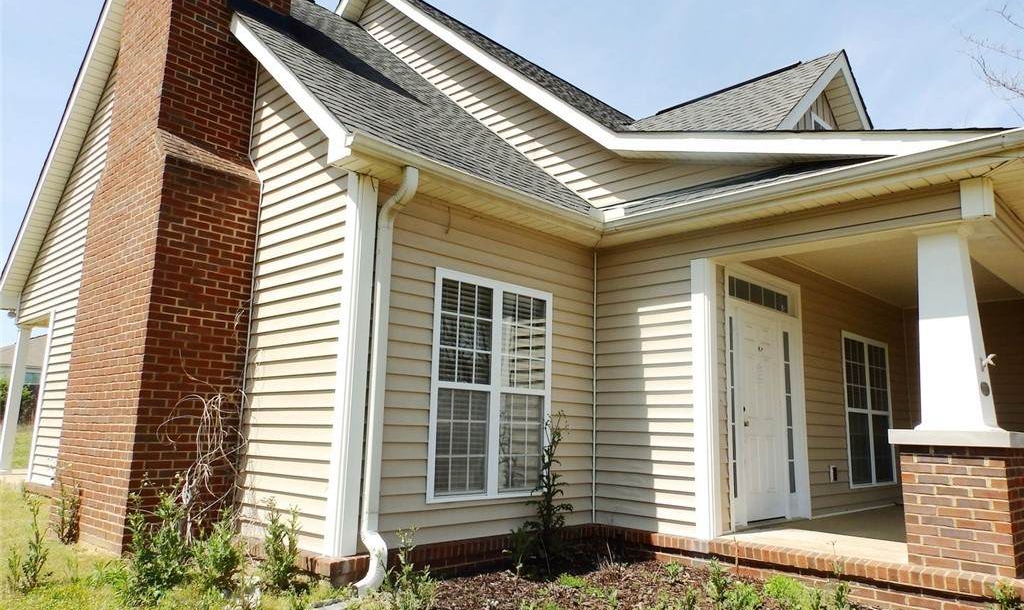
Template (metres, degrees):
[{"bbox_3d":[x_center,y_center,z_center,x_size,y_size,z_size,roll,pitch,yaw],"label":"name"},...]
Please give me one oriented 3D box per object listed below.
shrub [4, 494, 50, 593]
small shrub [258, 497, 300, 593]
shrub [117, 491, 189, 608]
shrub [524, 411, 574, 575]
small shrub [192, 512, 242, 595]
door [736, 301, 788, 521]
[{"bbox_3d":[-3.094,1.518,4.178,0.245,0.588,0.238,1,-11,0],"label":"shrub"},{"bbox_3d":[-1.556,1.599,4.361,0.260,0.562,0.252,1,-11,0],"label":"small shrub"},{"bbox_3d":[-2.218,1.491,4.056,0.394,0.648,0.382,1,-11,0],"label":"shrub"},{"bbox_3d":[0.328,1.614,5.683,0.447,1.347,0.433,1,-11,0],"label":"shrub"},{"bbox_3d":[-1.911,1.607,4.244,0.307,0.490,0.297,1,-11,0],"label":"small shrub"},{"bbox_3d":[2.519,1.086,6.552,0.060,2.050,0.930,-9,-14,42],"label":"door"}]

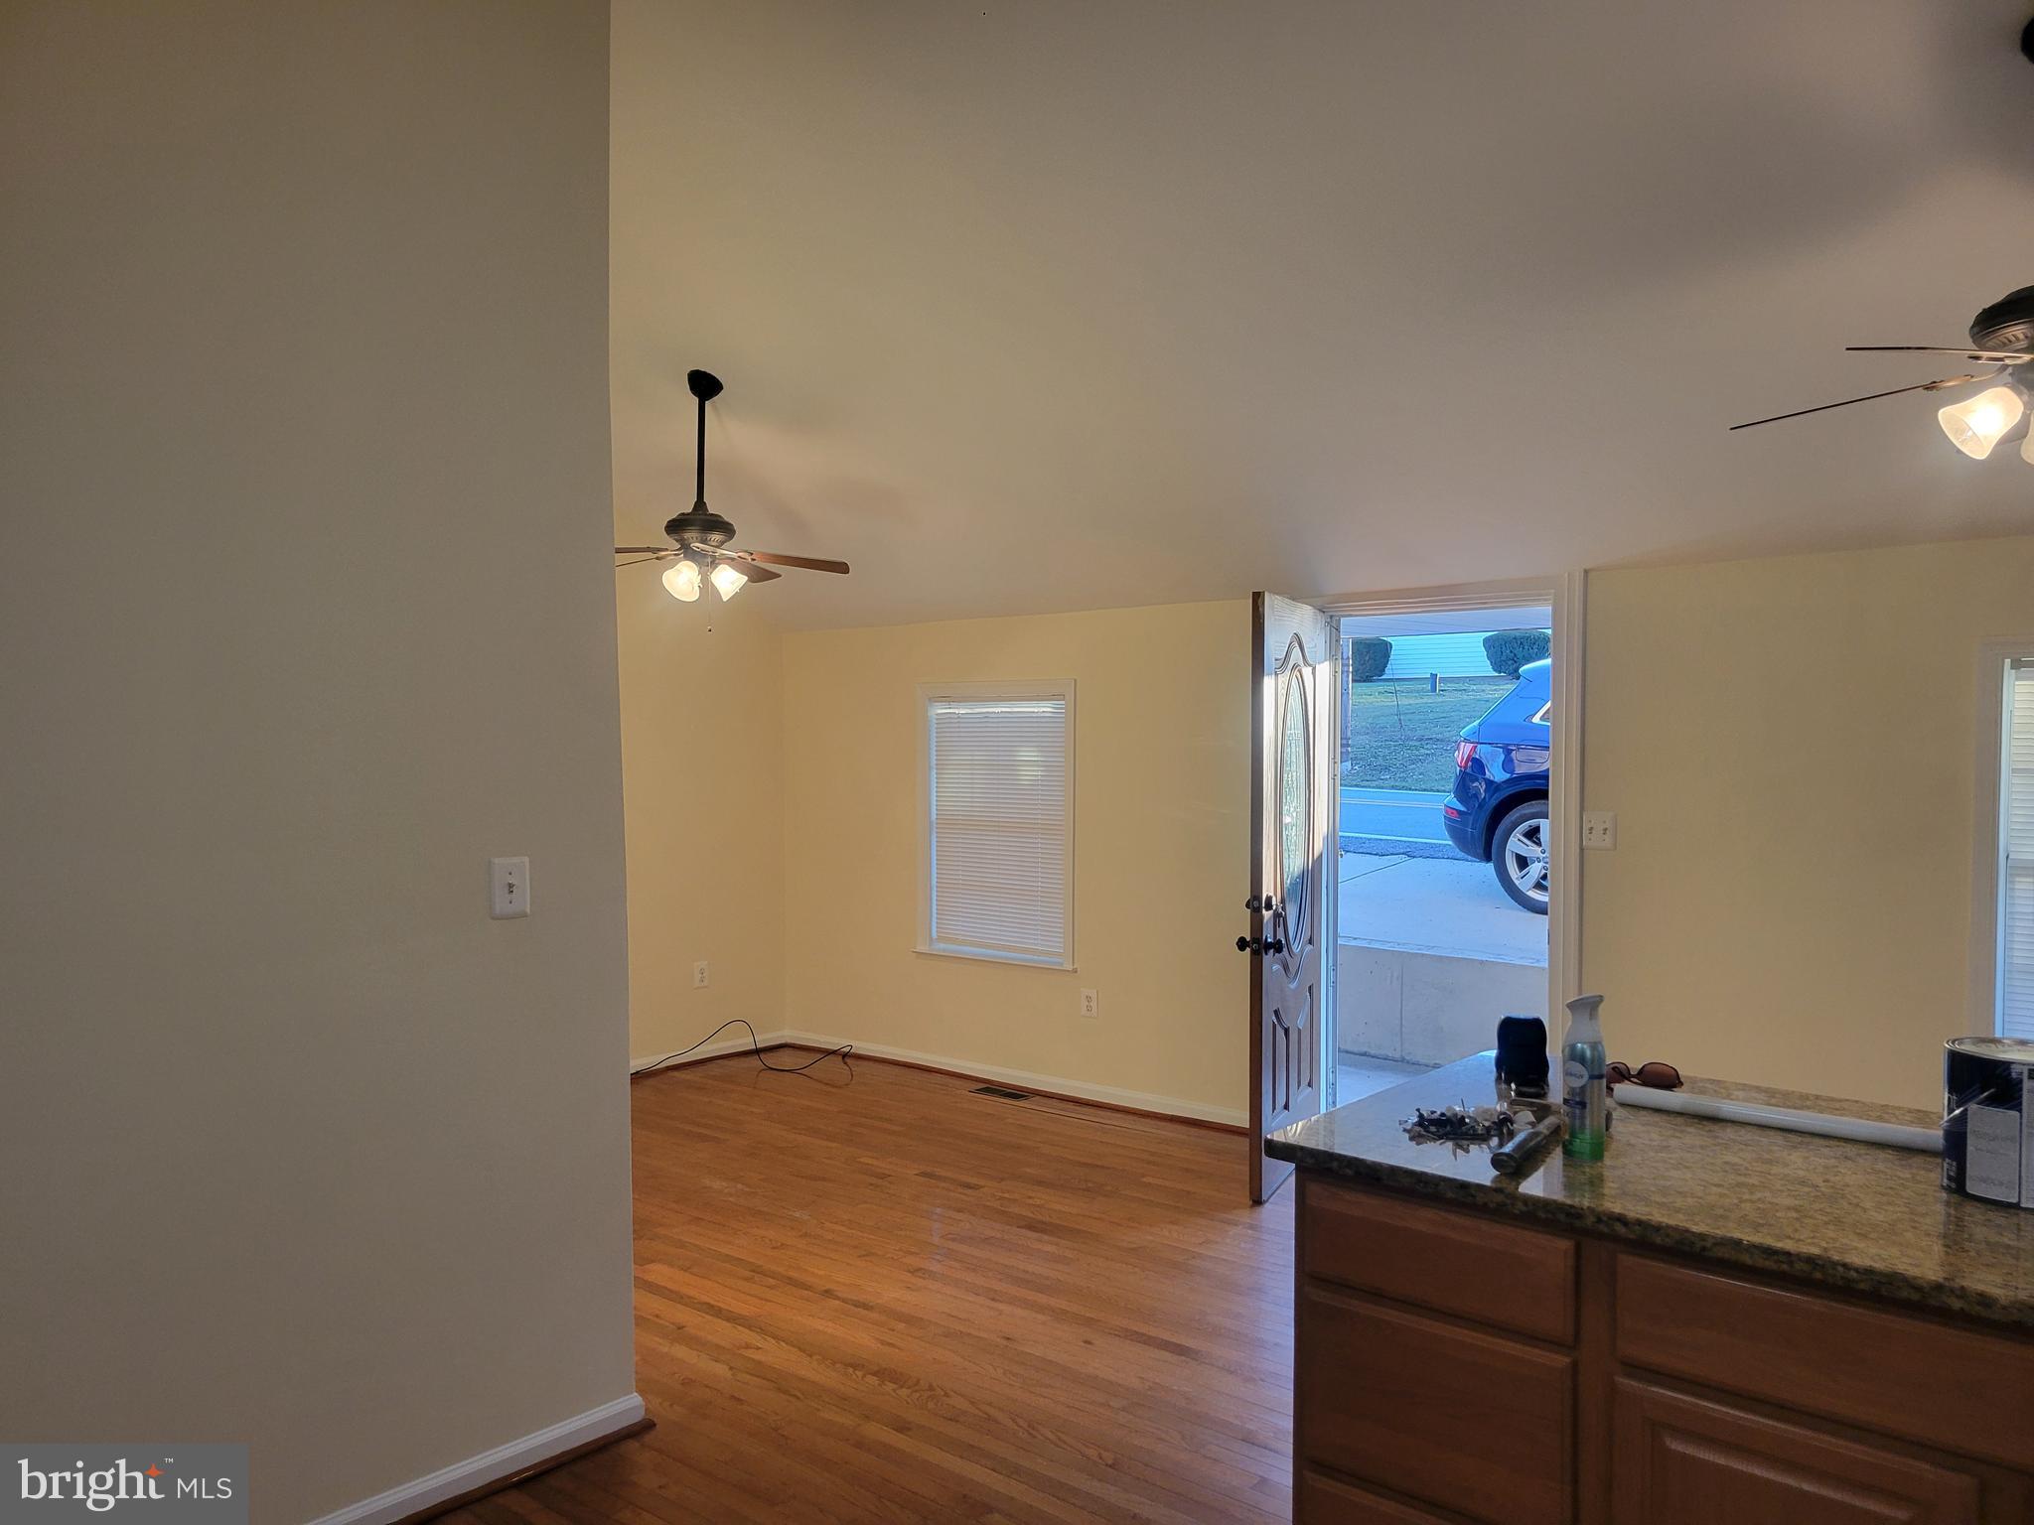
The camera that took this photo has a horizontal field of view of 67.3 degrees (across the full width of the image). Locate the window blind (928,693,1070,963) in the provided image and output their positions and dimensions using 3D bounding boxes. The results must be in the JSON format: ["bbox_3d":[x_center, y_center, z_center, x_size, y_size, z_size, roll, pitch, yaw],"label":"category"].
[{"bbox_3d":[-0.073,0.264,6.845,0.810,1.130,0.035,1,2,41],"label":"window blind"}]

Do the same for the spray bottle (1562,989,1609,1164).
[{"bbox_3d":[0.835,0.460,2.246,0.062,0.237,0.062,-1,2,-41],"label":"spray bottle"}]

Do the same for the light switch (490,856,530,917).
[{"bbox_3d":[-1.059,0.262,3.199,0.012,0.126,0.082,1,2,41],"label":"light switch"}]

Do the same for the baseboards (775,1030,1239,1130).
[{"bbox_3d":[-0.084,1.387,6.811,2.857,0.090,0.022,1,2,41],"label":"baseboards"}]

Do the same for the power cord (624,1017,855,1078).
[{"bbox_3d":[-1.201,1.343,7.090,0.757,0.170,0.979,1,2,41],"label":"power cord"}]

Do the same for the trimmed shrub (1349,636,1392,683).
[{"bbox_3d":[9.361,-2.772,41.000,1.550,1.240,1.400,1,2,41],"label":"trimmed shrub"}]

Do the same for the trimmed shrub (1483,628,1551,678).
[{"bbox_3d":[12.655,-2.703,38.500,1.750,1.260,1.500,1,2,41],"label":"trimmed shrub"}]

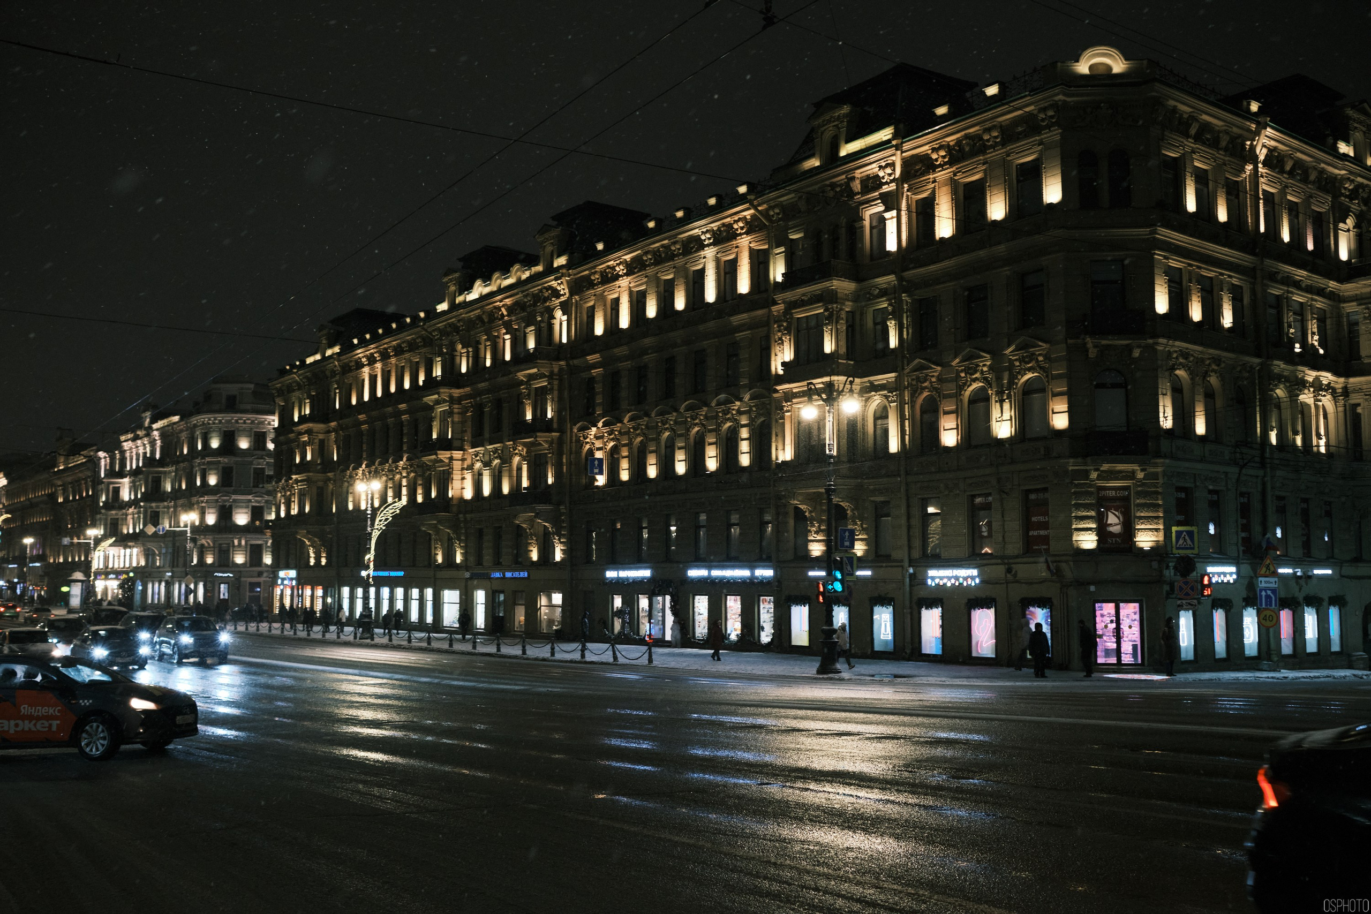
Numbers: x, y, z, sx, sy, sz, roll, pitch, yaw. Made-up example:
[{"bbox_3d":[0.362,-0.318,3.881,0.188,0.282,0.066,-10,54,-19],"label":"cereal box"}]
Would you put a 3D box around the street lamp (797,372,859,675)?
[{"bbox_3d":[4.651,2.161,43.418,0.800,9.655,2.300,4,-7,-35],"label":"street lamp"}]

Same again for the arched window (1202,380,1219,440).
[{"bbox_3d":[18.801,-1.666,47.695,1.130,2.180,0.300,5,-8,-38],"label":"arched window"}]

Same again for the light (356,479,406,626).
[{"bbox_3d":[-16.796,5.437,73.200,2.600,9.100,2.100,4,-7,-35],"label":"light"}]

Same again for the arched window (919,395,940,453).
[{"bbox_3d":[9.359,-1.251,51.076,0.300,2.220,1.100,5,-8,-36],"label":"arched window"}]

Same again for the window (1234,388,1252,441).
[{"bbox_3d":[21.119,-1.582,50.715,1.281,2.103,0.250,5,-7,-39],"label":"window"}]

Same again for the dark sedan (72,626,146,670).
[{"bbox_3d":[-19.834,6.594,46.000,1.820,1.480,4.550,4,-7,-31],"label":"dark sedan"}]

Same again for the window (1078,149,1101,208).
[{"bbox_3d":[14.386,-9.872,47.599,0.740,2.150,0.250,-1,-6,8],"label":"window"}]

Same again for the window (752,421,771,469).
[{"bbox_3d":[3.335,-0.503,58.247,0.300,2.140,1.235,4,-7,-35],"label":"window"}]

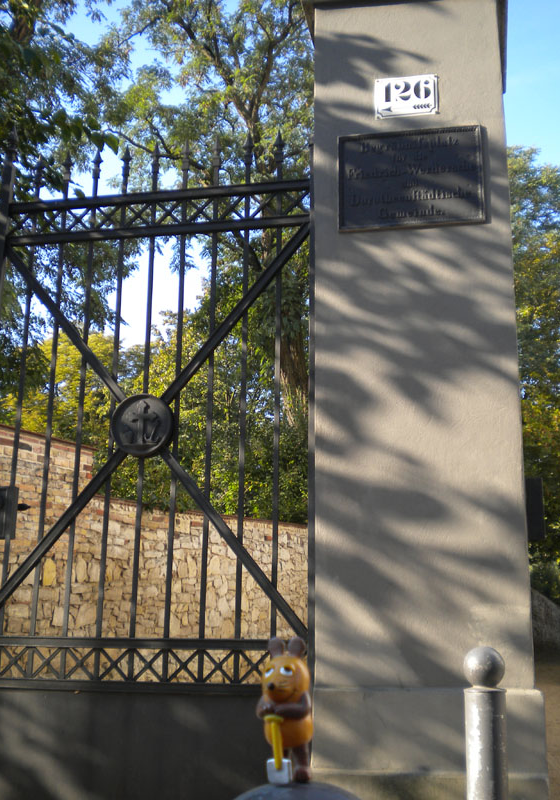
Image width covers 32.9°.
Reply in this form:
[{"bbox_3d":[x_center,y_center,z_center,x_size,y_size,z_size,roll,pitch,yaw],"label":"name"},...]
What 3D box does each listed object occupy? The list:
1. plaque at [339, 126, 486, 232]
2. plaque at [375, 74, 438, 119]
[{"bbox_3d":[0.559,-0.935,4.057,0.611,0.458,0.045,-2,-15,10],"label":"plaque"},{"bbox_3d":[0.558,-1.331,4.177,0.273,0.200,0.015,-2,-15,10],"label":"plaque"}]

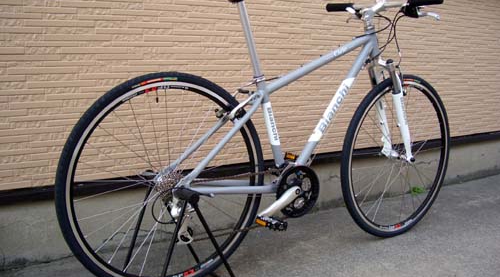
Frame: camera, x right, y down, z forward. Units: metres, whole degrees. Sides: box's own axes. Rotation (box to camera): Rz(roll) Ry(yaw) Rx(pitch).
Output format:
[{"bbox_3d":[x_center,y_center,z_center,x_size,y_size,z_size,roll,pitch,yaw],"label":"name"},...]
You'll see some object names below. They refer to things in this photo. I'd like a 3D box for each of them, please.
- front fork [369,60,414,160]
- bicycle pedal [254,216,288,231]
[{"bbox_3d":[0.565,-0.110,2.061,0.090,0.455,0.160,-26,21,-31],"label":"front fork"},{"bbox_3d":[0.068,0.273,1.636,0.075,0.028,0.088,11,2,-34],"label":"bicycle pedal"}]

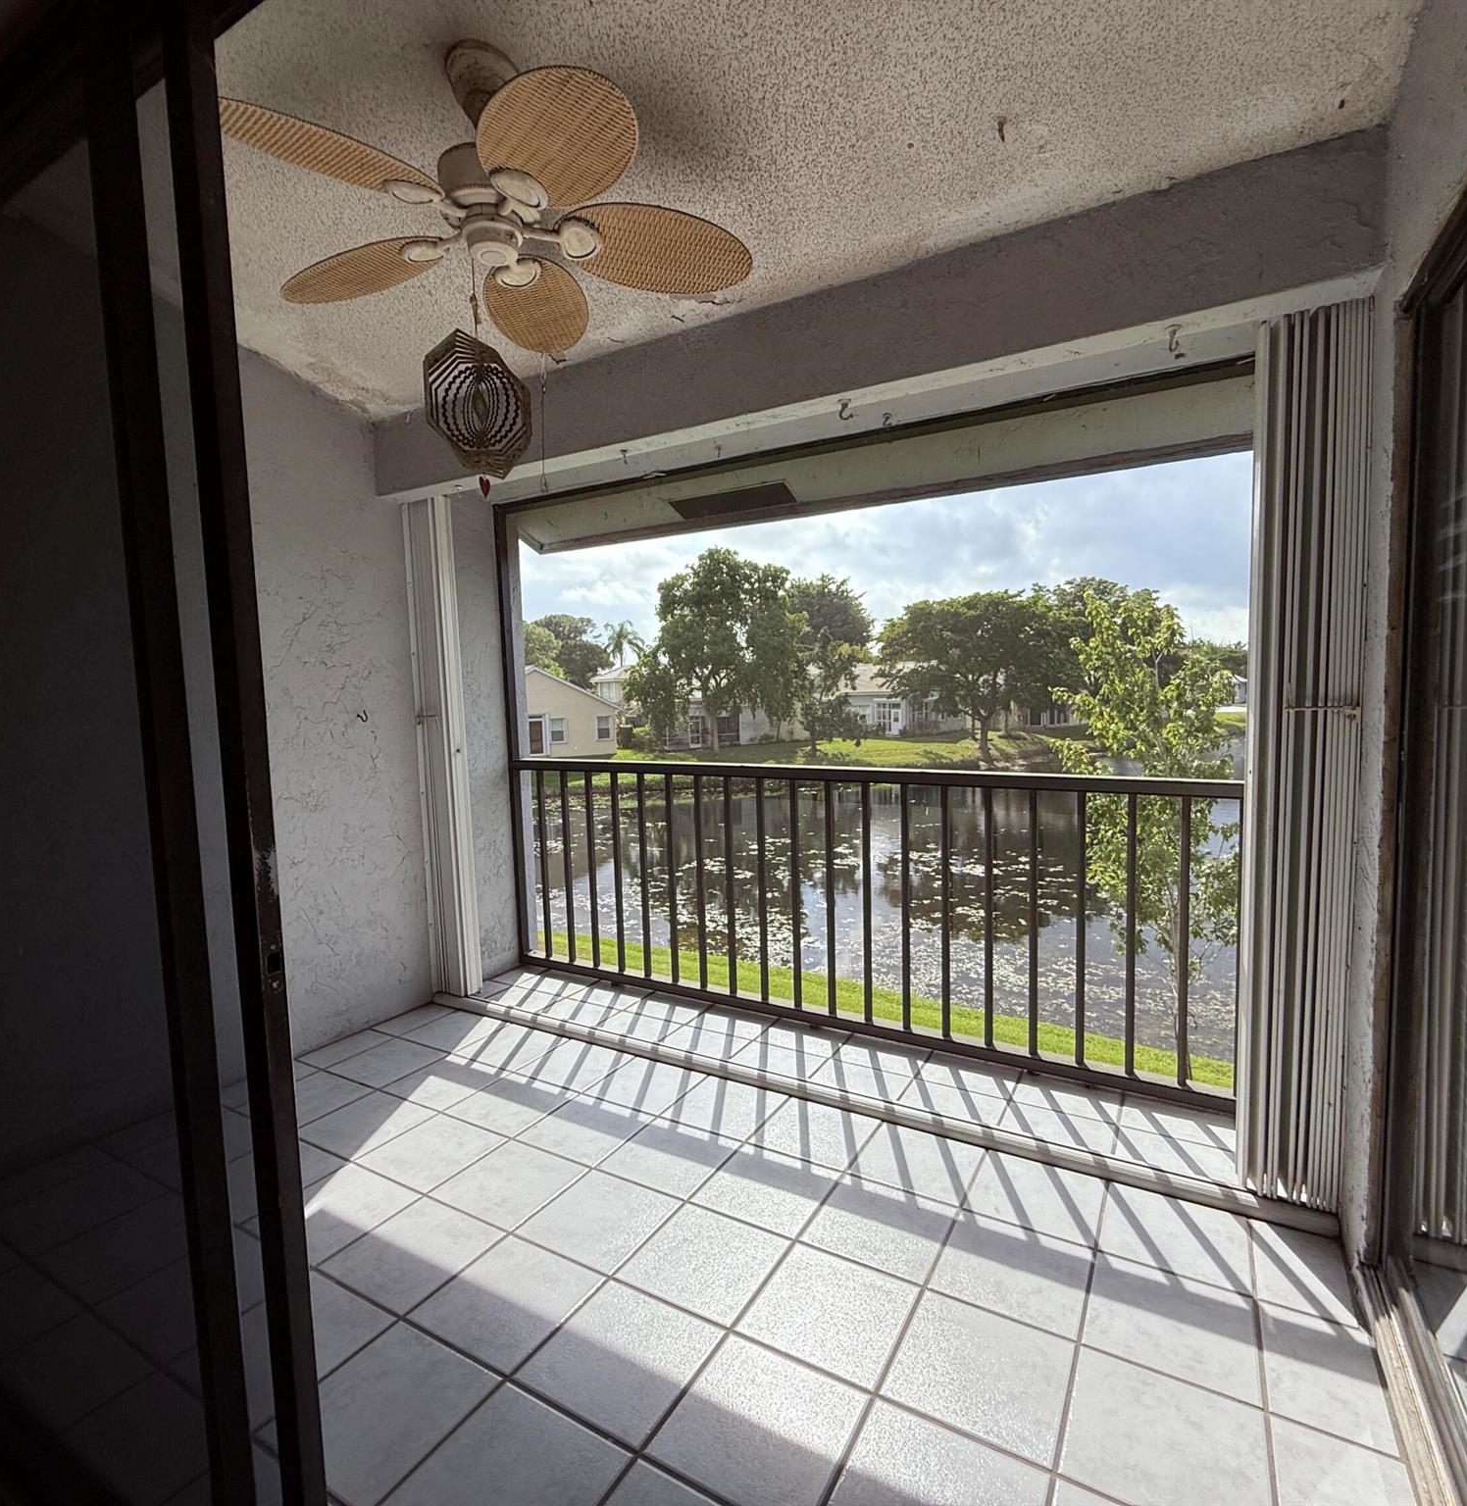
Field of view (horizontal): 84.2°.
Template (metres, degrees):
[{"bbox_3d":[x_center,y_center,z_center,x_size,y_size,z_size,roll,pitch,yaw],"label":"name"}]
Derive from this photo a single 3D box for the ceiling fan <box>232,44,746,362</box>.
[{"bbox_3d":[-0.528,-1.283,1.769,1.160,0.420,1.160,1,6,30],"label":"ceiling fan"}]

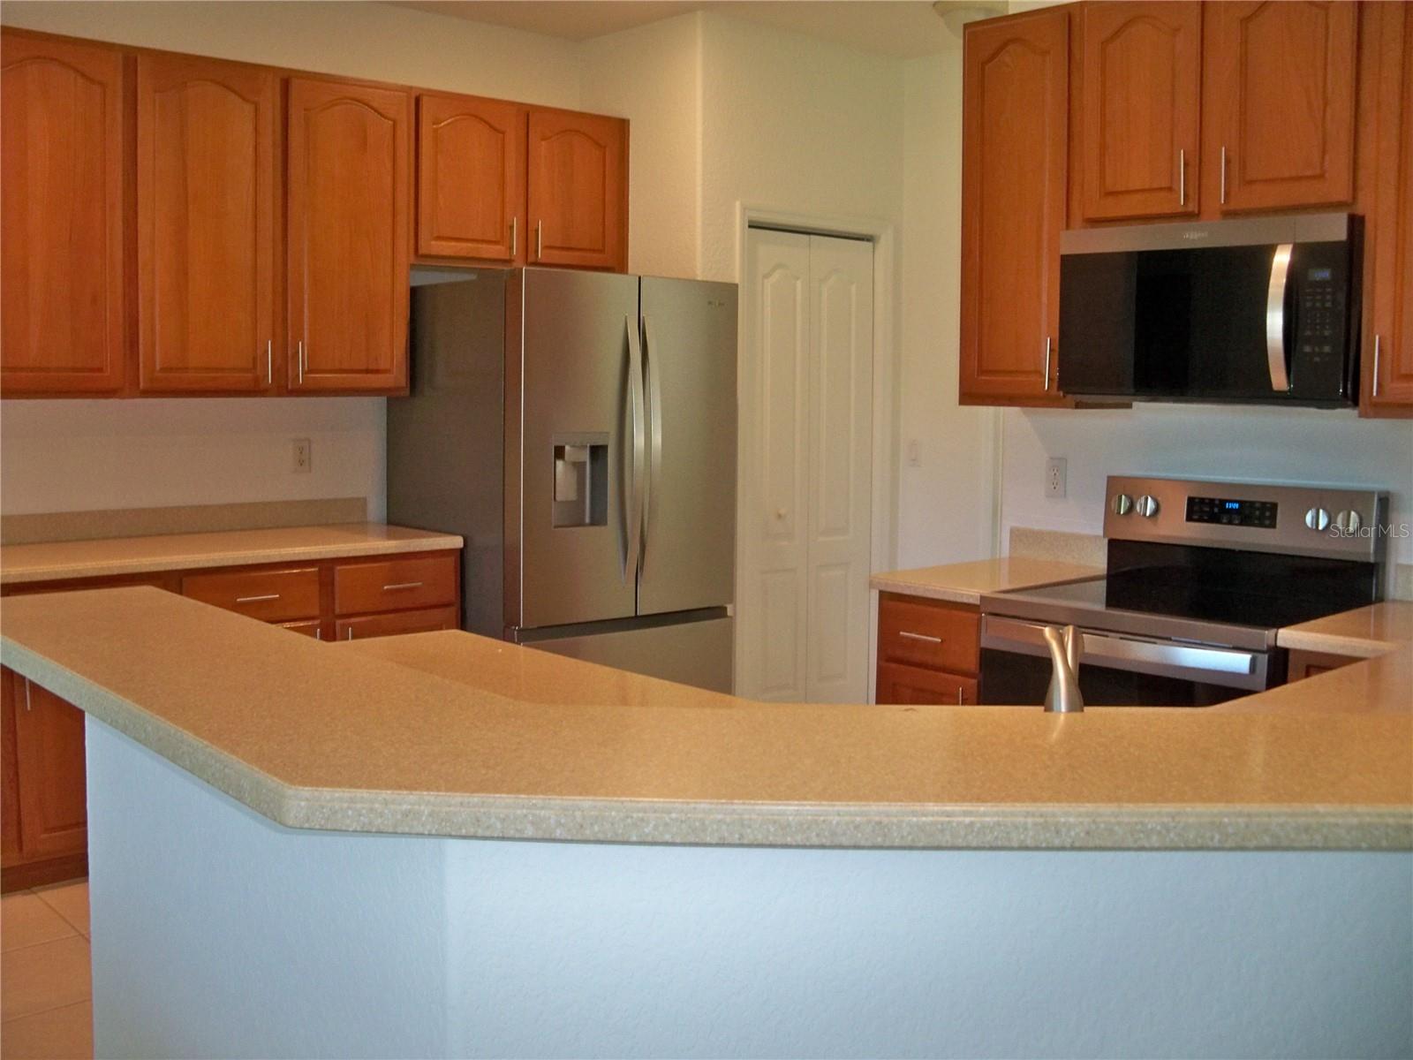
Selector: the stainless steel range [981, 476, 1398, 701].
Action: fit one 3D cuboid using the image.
[{"bbox_3d":[1.163,0.484,3.549,0.679,1.189,0.760,-4,8,-41],"label":"stainless steel range"}]

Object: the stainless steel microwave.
[{"bbox_3d":[1.292,-0.530,3.543,0.390,0.425,0.760,-4,8,-41],"label":"stainless steel microwave"}]

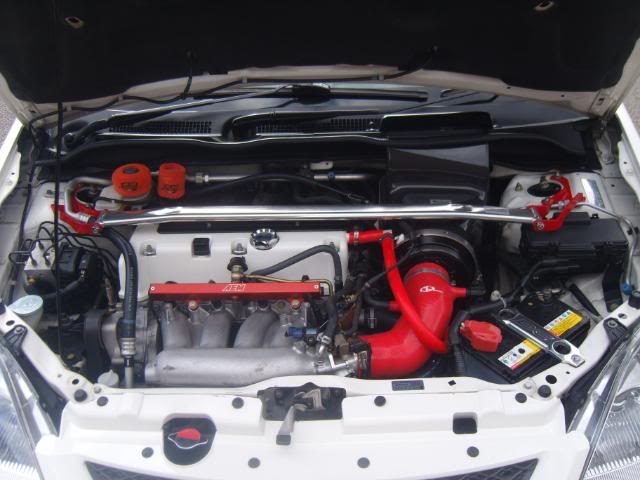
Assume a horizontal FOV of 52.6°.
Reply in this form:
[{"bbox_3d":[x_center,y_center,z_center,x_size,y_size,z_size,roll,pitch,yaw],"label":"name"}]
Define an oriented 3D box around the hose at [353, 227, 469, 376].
[{"bbox_3d":[0.176,0.137,1.319,0.223,0.190,0.290,0,35,0],"label":"hose"}]

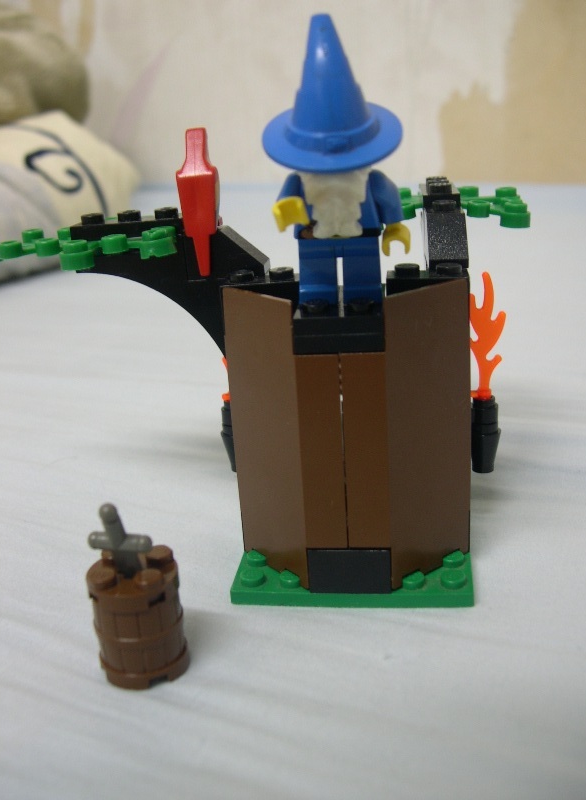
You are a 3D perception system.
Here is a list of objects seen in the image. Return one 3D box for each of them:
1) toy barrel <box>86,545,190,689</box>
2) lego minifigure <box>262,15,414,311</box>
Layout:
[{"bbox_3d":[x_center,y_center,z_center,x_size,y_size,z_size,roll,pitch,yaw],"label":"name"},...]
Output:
[{"bbox_3d":[-0.027,0.038,0.155,0.016,0.019,0.016,-1,17,8],"label":"toy barrel"},{"bbox_3d":[0.007,-0.039,0.152,0.025,0.050,0.025,-1,17,8],"label":"lego minifigure"}]

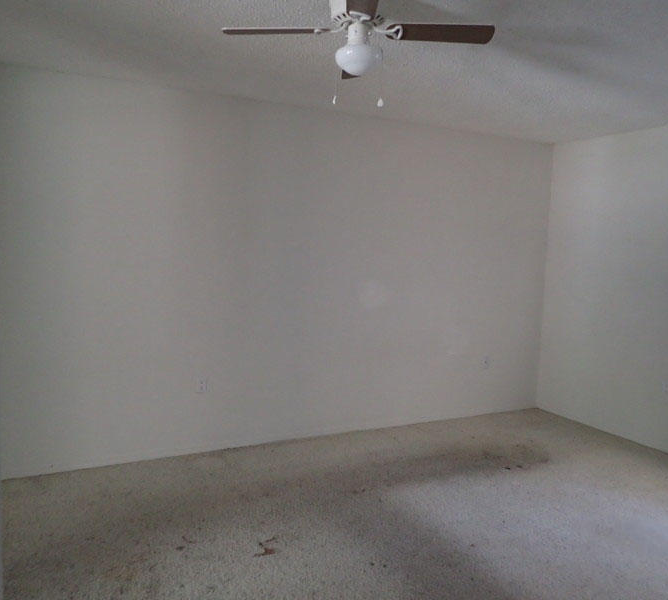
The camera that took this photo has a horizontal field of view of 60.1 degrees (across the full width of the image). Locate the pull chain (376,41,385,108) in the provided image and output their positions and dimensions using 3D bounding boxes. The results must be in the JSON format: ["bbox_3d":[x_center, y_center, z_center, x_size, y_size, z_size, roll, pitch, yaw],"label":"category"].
[{"bbox_3d":[0.181,-0.874,2.240,0.023,0.255,0.023,2,5,0],"label":"pull chain"}]

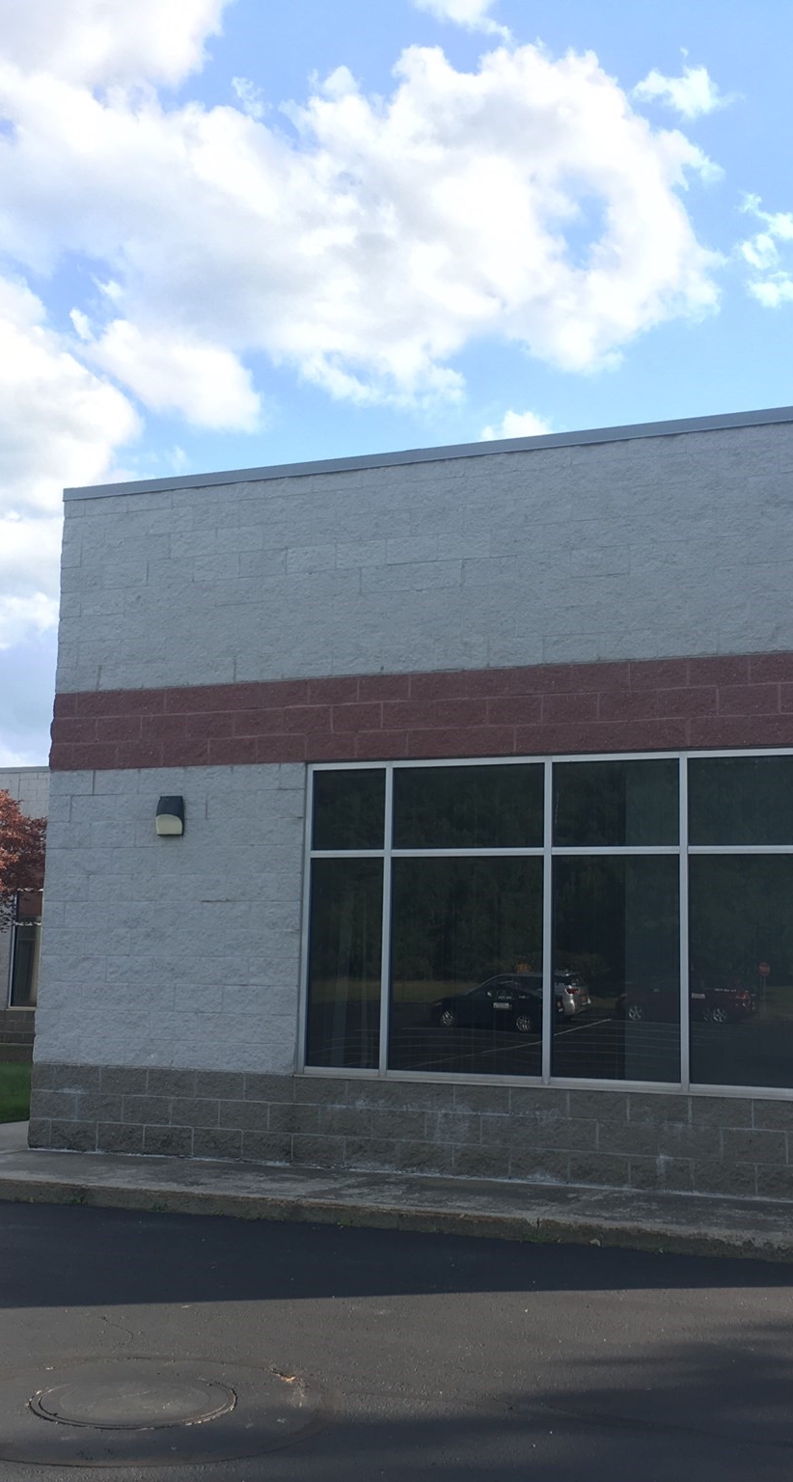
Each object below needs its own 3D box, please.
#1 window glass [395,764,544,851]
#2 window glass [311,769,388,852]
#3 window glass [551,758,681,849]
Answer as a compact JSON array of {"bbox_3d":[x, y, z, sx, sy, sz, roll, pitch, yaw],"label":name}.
[{"bbox_3d":[0.492,0.461,11.535,1.135,0.580,0.050,-2,-9,23],"label":"window glass"},{"bbox_3d":[-0.332,0.498,11.900,0.577,0.574,0.050,-2,-9,23],"label":"window glass"},{"bbox_3d":[1.478,0.423,11.113,0.877,0.575,0.050,-2,-9,23],"label":"window glass"}]

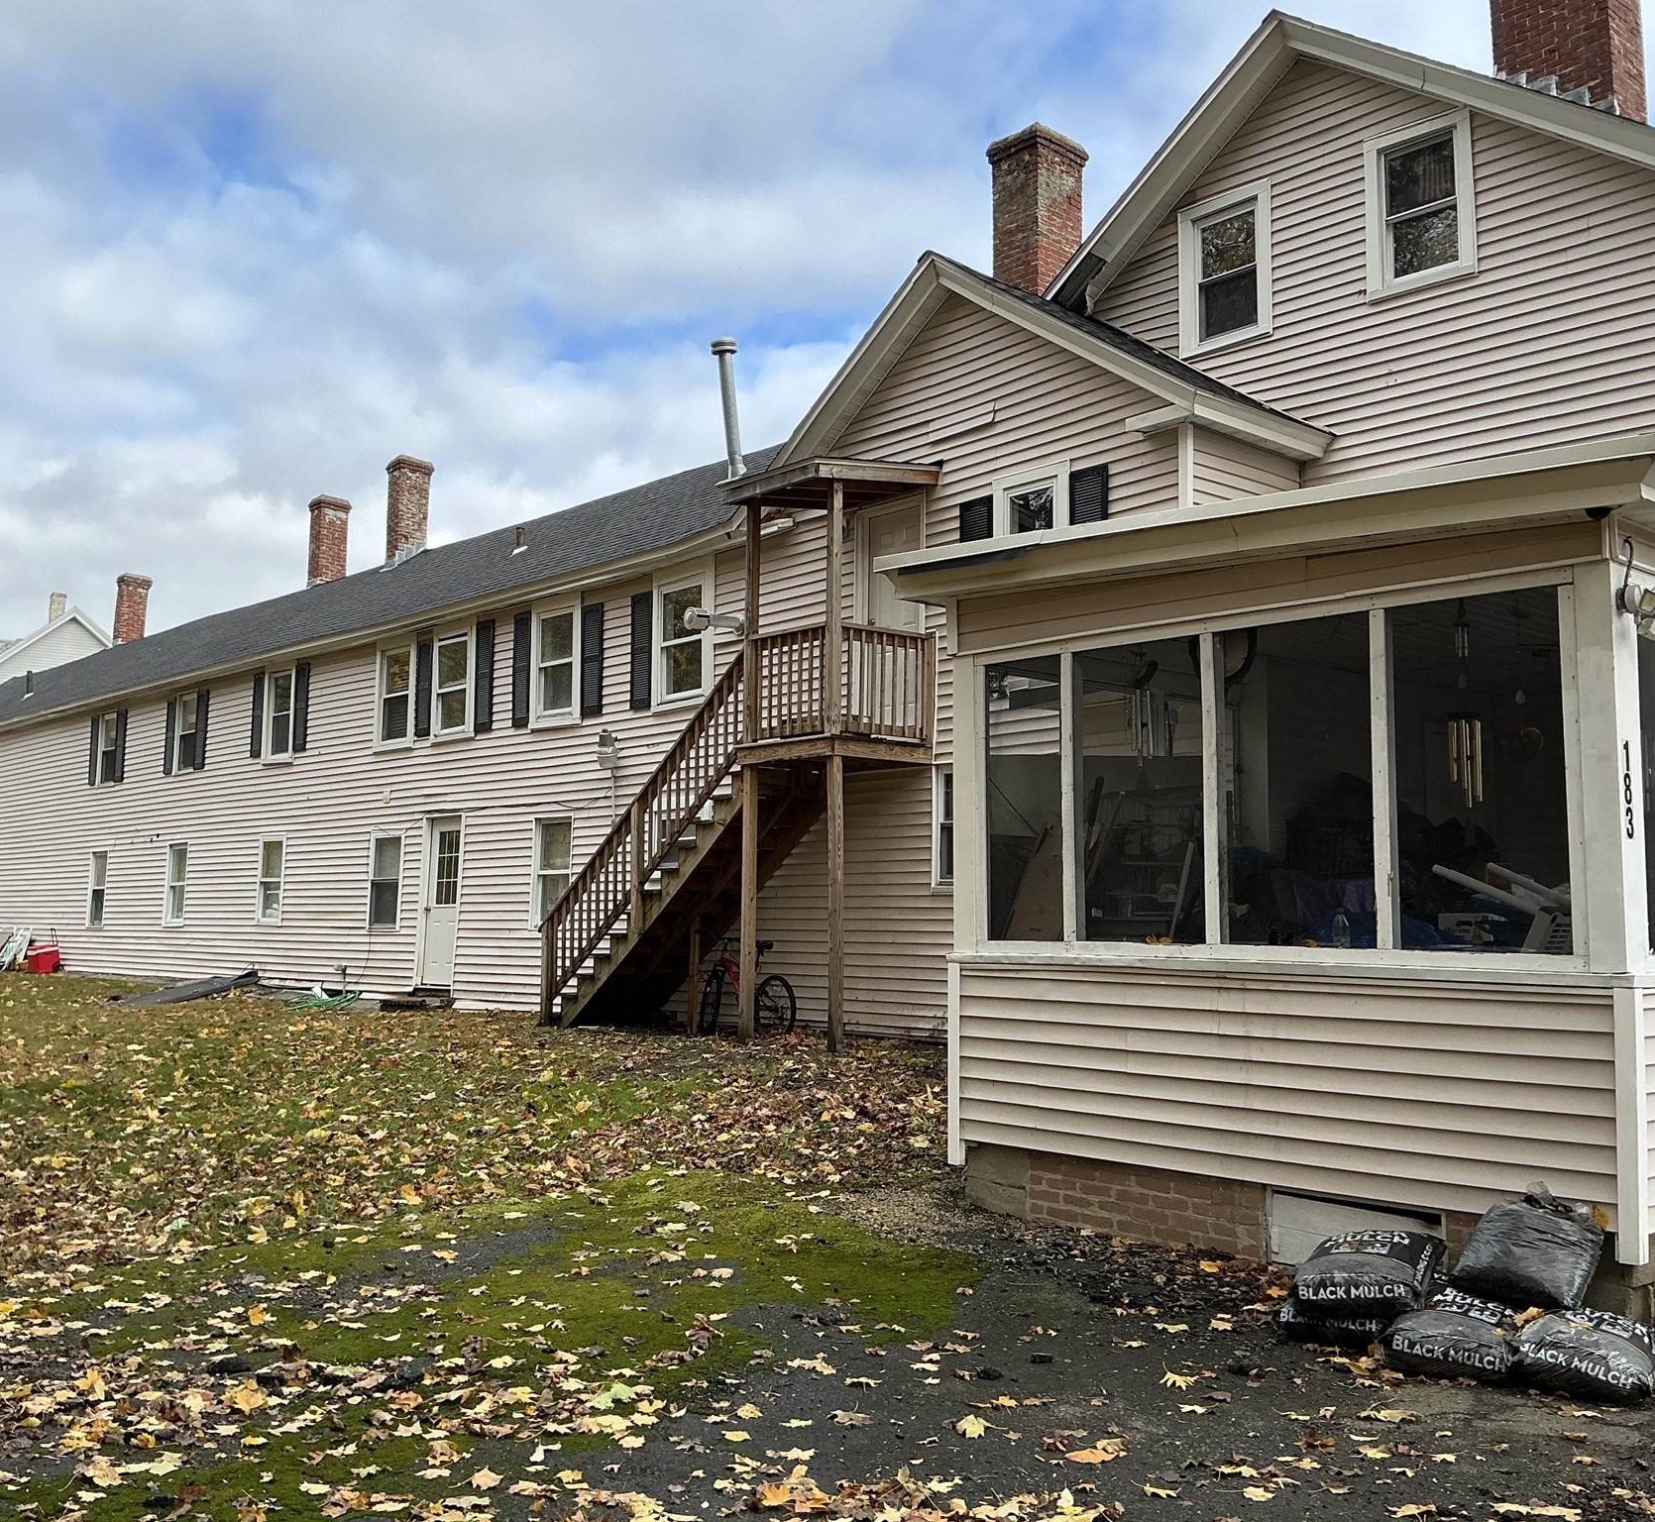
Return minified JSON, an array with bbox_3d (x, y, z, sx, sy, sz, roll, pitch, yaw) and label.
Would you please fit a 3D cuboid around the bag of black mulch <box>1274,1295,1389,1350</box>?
[{"bbox_3d":[1.927,2.009,6.020,0.430,0.150,0.550,-3,-7,29],"label":"bag of black mulch"}]

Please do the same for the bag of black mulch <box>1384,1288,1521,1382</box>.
[{"bbox_3d":[2.259,1.990,5.758,0.450,0.170,0.660,-3,-7,34],"label":"bag of black mulch"}]

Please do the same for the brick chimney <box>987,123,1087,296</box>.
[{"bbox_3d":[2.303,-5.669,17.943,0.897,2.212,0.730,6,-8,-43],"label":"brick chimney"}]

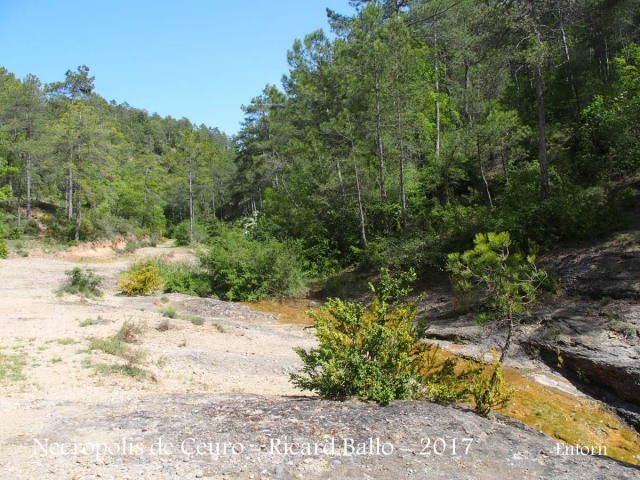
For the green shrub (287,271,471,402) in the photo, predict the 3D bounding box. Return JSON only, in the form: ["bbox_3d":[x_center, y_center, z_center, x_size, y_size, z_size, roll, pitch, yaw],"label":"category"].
[{"bbox_3d":[0.575,0.940,5.100,1.680,1.280,1.350,0,2,0],"label":"green shrub"}]

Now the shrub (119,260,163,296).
[{"bbox_3d":[-4.230,0.910,12.200,1.030,0.830,0.950,0,2,0],"label":"shrub"}]

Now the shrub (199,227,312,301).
[{"bbox_3d":[-1.800,0.660,14.000,2.900,1.900,2.500,0,2,0],"label":"shrub"}]

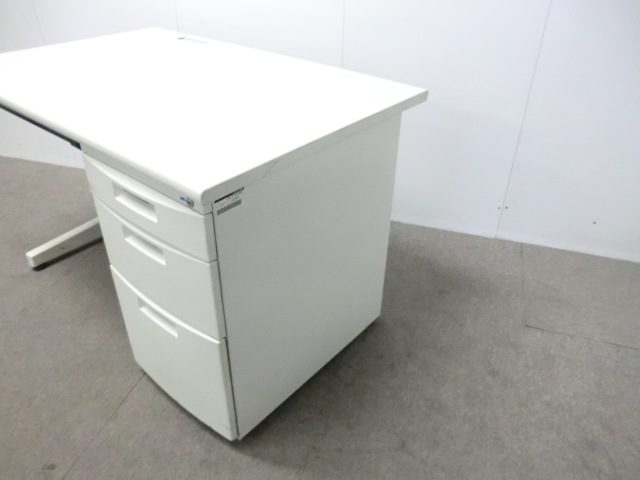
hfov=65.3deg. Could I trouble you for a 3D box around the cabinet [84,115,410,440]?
[{"bbox_3d":[-0.160,0.020,1.297,0.395,0.647,0.634,25,40,31],"label":"cabinet"}]

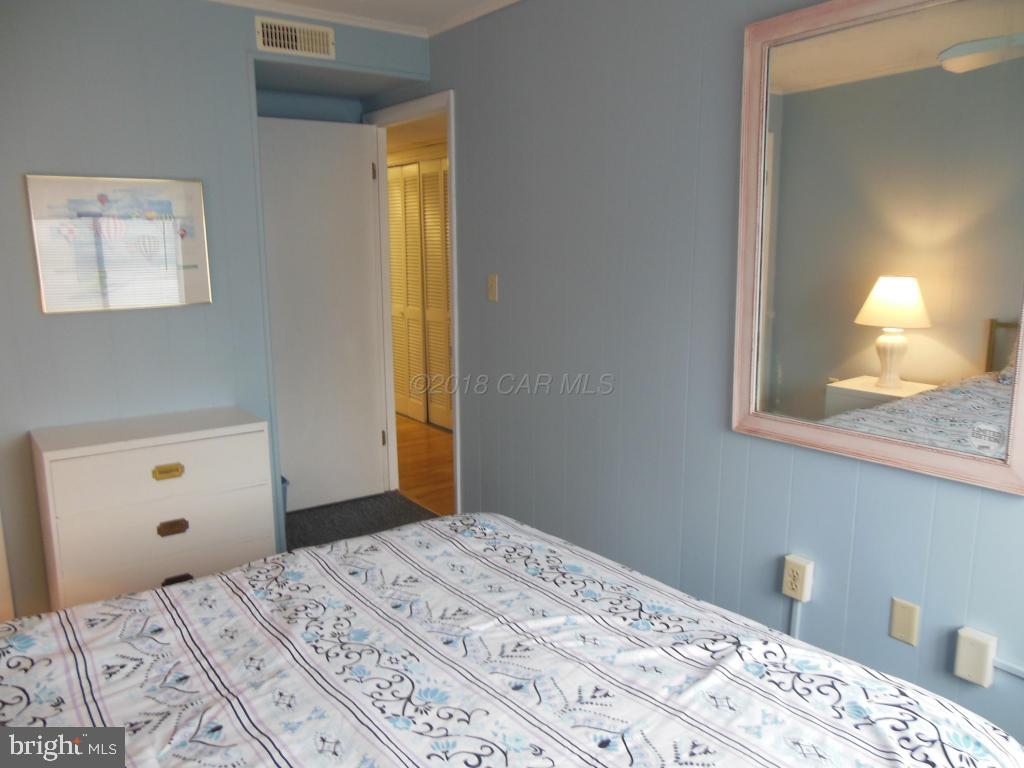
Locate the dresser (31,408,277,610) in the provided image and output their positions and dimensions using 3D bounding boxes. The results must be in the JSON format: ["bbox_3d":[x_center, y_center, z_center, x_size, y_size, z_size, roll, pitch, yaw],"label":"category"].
[{"bbox_3d":[-1.360,0.534,2.878,0.748,0.765,0.389,-8,13,-36],"label":"dresser"}]

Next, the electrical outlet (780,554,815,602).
[{"bbox_3d":[0.843,0.575,2.183,0.038,0.117,0.073,-8,13,-36],"label":"electrical outlet"}]

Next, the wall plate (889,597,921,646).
[{"bbox_3d":[1.035,0.630,1.957,0.008,0.115,0.071,-8,13,-36],"label":"wall plate"}]

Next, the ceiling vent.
[{"bbox_3d":[-0.900,-1.448,3.101,0.337,0.128,0.016,-8,13,-36],"label":"ceiling vent"}]

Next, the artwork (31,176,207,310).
[{"bbox_3d":[-1.475,-0.535,2.828,0.590,0.489,0.024,-8,13,-36],"label":"artwork"}]

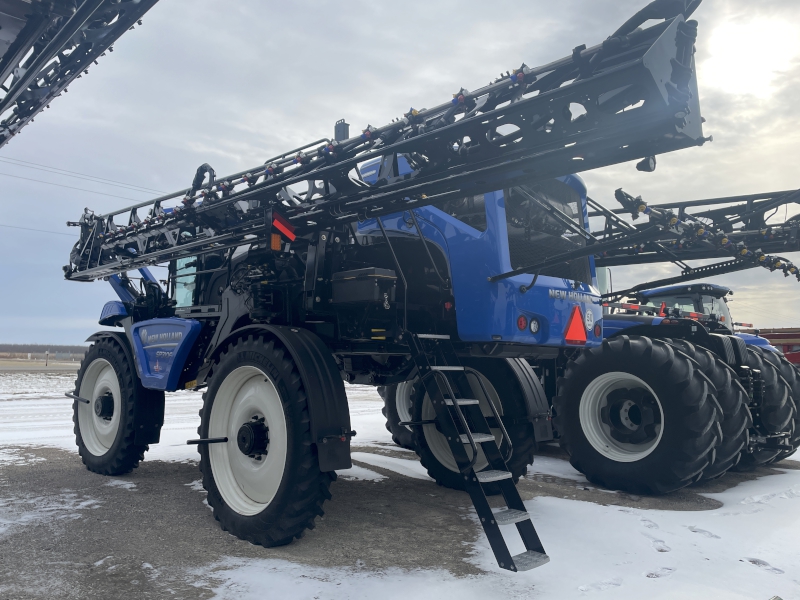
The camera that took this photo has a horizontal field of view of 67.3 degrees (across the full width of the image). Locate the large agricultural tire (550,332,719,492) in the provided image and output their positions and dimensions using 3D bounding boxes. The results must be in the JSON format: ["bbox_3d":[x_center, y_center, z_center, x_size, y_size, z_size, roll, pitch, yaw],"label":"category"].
[{"bbox_3d":[3.058,1.516,7.951,0.615,2.032,2.032,5,-7,-42],"label":"large agricultural tire"}]

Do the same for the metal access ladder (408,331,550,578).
[{"bbox_3d":[0.590,1.130,4.807,0.400,1.760,1.190,5,-7,-44],"label":"metal access ladder"}]

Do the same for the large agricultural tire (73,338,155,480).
[{"bbox_3d":[-4.138,1.522,8.654,1.961,1.961,0.391,-4,-7,41],"label":"large agricultural tire"}]

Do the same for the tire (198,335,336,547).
[{"bbox_3d":[-1.329,1.329,5.803,0.391,1.961,1.961,5,-7,-44],"label":"tire"}]

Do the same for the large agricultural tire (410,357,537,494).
[{"bbox_3d":[0.925,1.572,8.006,0.391,1.961,1.961,5,-7,-44],"label":"large agricultural tire"}]

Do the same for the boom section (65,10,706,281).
[{"bbox_3d":[-1.934,-1.034,6.579,0.700,0.970,9.600,5,-6,-43],"label":"boom section"}]

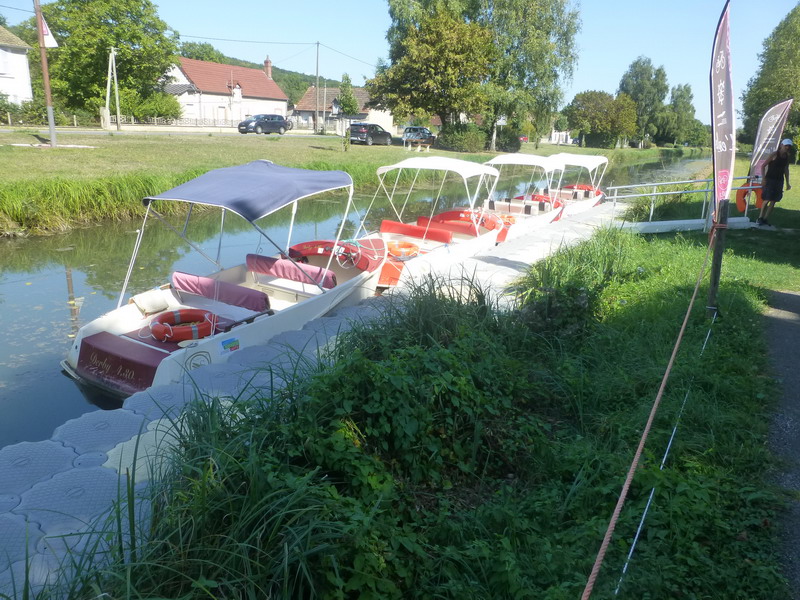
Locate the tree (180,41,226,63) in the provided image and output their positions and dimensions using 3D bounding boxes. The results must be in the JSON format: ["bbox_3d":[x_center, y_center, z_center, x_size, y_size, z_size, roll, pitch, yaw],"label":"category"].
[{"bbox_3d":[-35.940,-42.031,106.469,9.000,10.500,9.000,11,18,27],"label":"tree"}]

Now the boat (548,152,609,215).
[{"bbox_3d":[4.926,-3.404,17.373,1.650,2.030,4.300,11,18,27],"label":"boat"}]

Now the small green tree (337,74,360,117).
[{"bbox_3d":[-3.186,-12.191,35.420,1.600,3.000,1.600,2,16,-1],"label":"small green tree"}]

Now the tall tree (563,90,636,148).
[{"bbox_3d":[33.492,-30.302,97.000,11.000,9.500,12.200,11,18,27],"label":"tall tree"}]

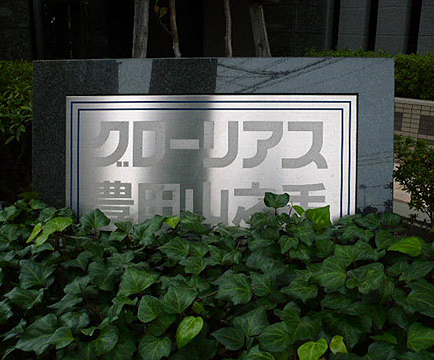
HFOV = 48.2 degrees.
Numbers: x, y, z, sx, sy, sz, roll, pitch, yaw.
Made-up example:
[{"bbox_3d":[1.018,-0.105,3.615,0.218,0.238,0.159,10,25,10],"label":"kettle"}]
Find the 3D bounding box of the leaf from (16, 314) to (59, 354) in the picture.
[{"bbox_3d":[-0.378,0.322,1.017,0.093,0.020,0.094,-20,34,-9],"label":"leaf"}]

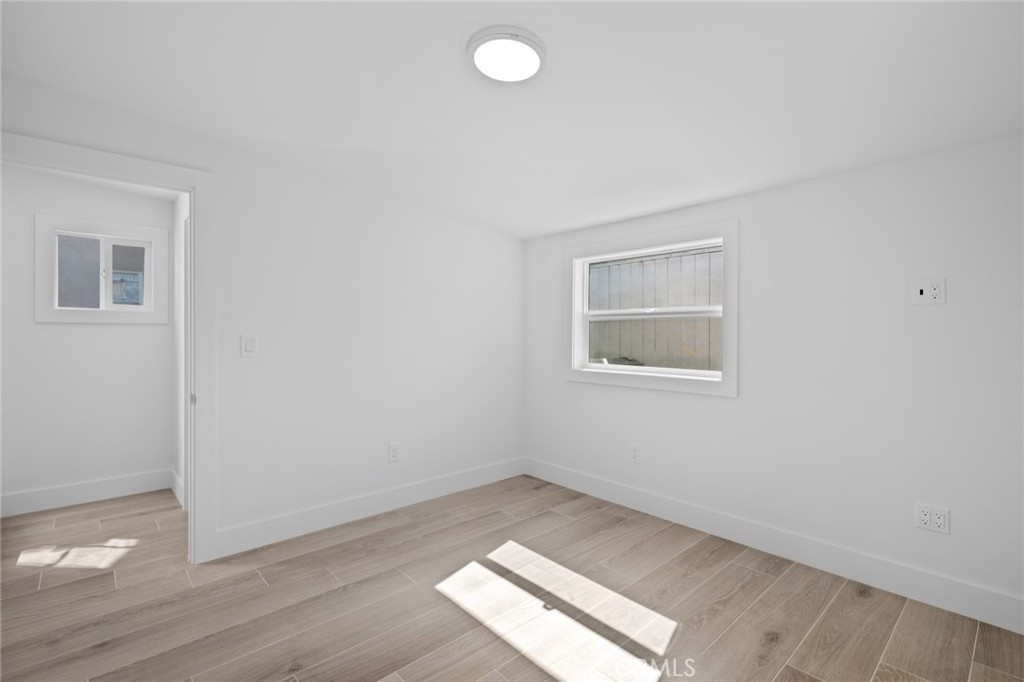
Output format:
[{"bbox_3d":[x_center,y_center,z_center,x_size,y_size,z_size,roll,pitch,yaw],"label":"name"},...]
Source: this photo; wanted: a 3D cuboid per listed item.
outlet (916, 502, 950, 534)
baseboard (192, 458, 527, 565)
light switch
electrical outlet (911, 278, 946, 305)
[{"bbox_3d":[1.891,0.796,2.042,0.010,0.117,0.114,0,1,-42],"label":"outlet"},{"bbox_3d":[-0.786,1.103,3.220,2.392,0.152,0.015,0,1,-42],"label":"baseboard"},{"bbox_3d":[-1.490,0.031,2.579,0.076,0.118,0.010,0,1,-42],"label":"light switch"},{"bbox_3d":[1.878,-0.221,2.050,0.010,0.116,0.114,0,1,-42],"label":"electrical outlet"}]

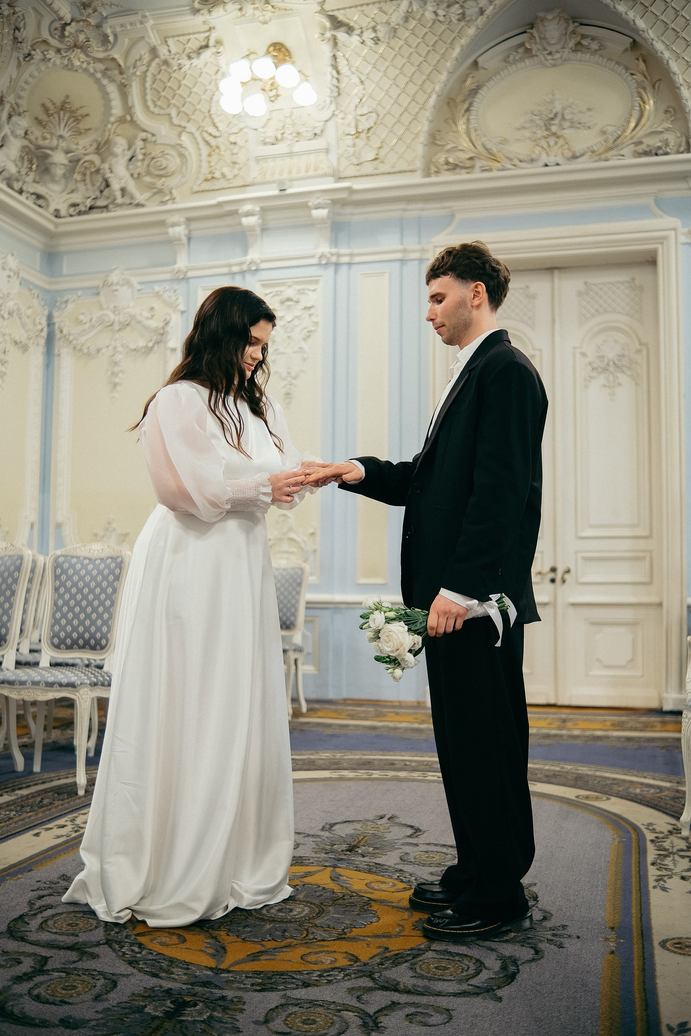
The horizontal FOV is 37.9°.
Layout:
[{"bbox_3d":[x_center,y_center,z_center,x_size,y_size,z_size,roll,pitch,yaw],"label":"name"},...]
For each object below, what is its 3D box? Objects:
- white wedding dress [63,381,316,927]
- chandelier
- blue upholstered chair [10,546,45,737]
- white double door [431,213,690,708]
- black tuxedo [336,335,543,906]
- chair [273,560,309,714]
[{"bbox_3d":[-0.428,0.327,2.813,0.630,1.440,0.600,-3,-5,38],"label":"white wedding dress"},{"bbox_3d":[-0.579,-3.418,7.607,0.730,0.600,0.730,1,-4,0],"label":"chandelier"},{"bbox_3d":[-2.026,0.714,5.635,0.520,1.060,0.580,-1,-4,16],"label":"blue upholstered chair"},{"bbox_3d":[1.633,-0.423,7.832,1.898,3.720,0.220,-1,-4,16],"label":"white double door"},{"bbox_3d":[0.264,0.253,2.689,0.560,1.530,0.530,1,-4,-10],"label":"black tuxedo"},{"bbox_3d":[-0.545,0.832,7.038,0.520,1.060,0.580,-1,-4,16],"label":"chair"}]

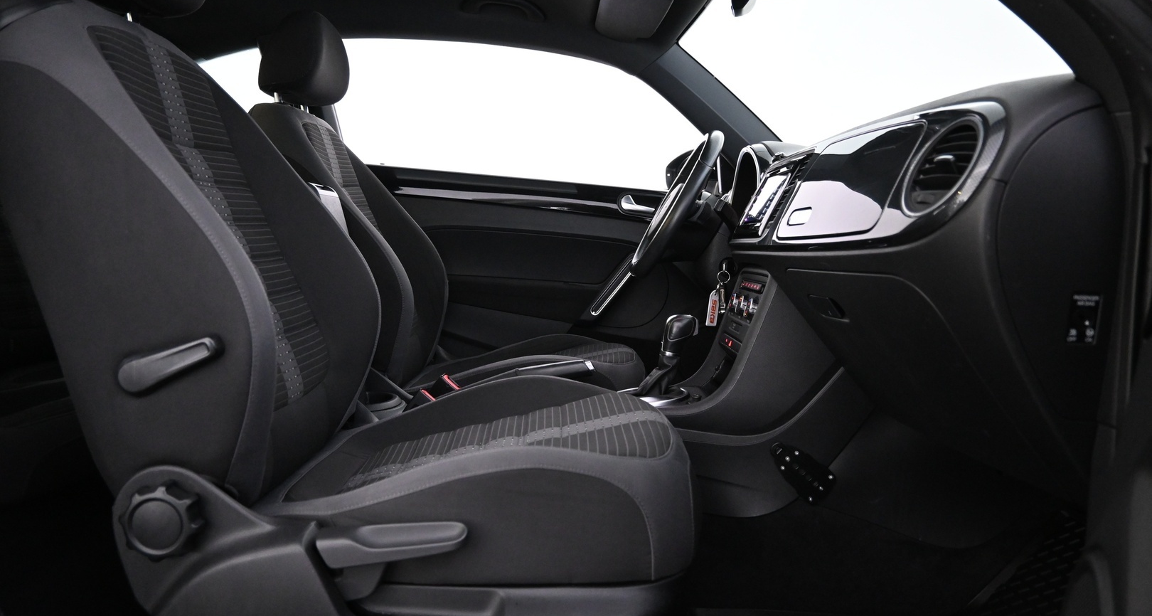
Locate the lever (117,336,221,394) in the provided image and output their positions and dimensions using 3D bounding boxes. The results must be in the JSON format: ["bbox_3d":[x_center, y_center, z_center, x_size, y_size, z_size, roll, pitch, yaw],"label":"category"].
[{"bbox_3d":[-0.411,0.057,0.777,0.101,0.033,0.025,-21,4,2],"label":"lever"}]

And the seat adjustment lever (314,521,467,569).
[{"bbox_3d":[-0.185,0.238,0.769,0.146,0.041,0.034,-6,4,1],"label":"seat adjustment lever"}]

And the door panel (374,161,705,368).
[{"bbox_3d":[-0.083,-0.075,2.051,1.020,0.540,0.110,4,4,0],"label":"door panel"}]

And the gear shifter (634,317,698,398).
[{"bbox_3d":[0.160,0.088,1.384,0.117,0.158,0.075,4,4,0],"label":"gear shifter"}]

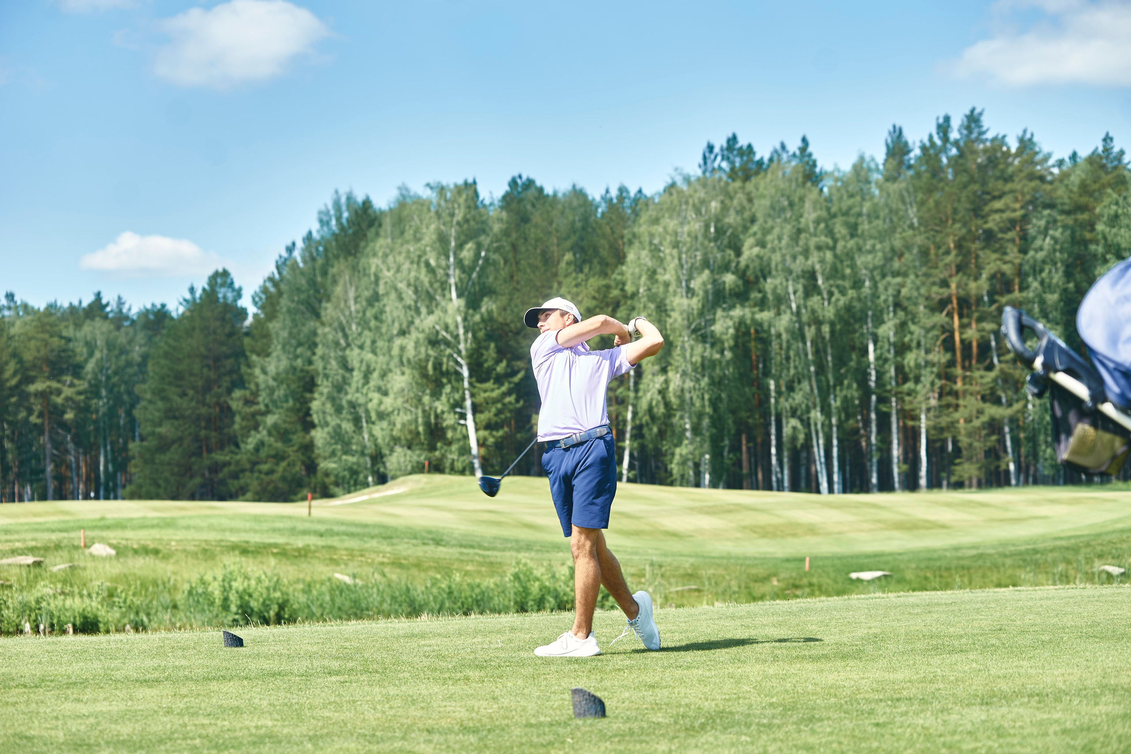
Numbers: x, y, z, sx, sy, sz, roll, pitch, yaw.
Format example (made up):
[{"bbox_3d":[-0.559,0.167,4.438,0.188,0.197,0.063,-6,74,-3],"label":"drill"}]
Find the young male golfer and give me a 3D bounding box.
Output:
[{"bbox_3d":[0.140,0.488,12.300,0.630,1.750,0.580,-2,-4,31],"label":"young male golfer"}]

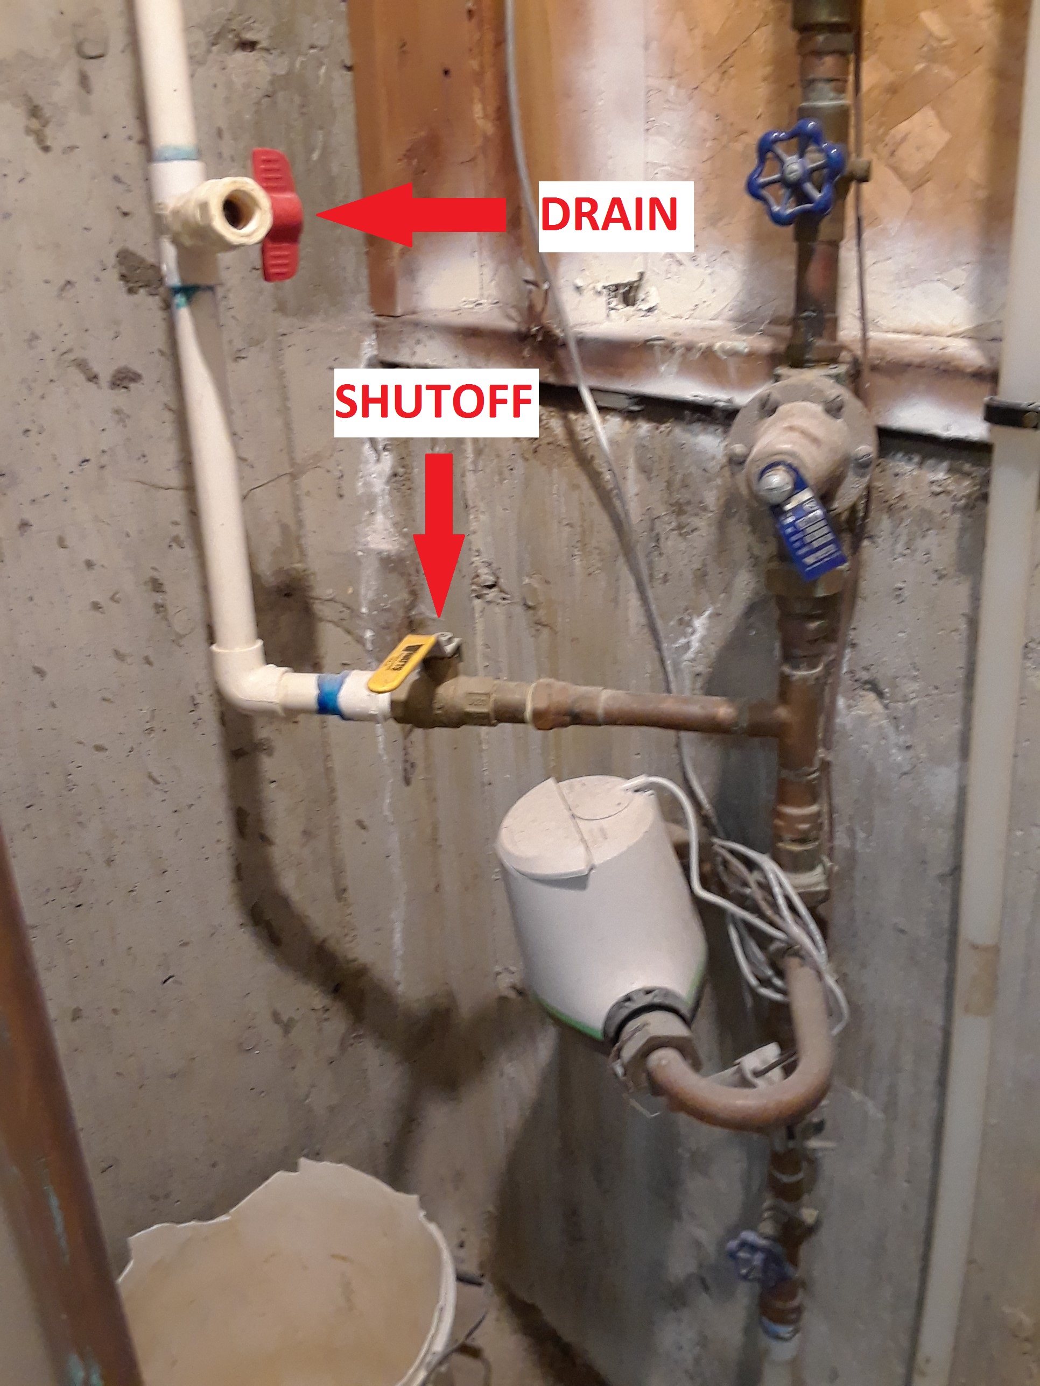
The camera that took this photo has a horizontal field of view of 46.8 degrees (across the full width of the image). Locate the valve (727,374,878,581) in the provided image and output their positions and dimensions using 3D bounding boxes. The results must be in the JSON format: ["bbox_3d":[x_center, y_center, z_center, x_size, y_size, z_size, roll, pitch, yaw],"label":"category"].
[{"bbox_3d":[0.150,-0.110,0.644,0.086,0.117,0.142,4,19,18],"label":"valve"}]

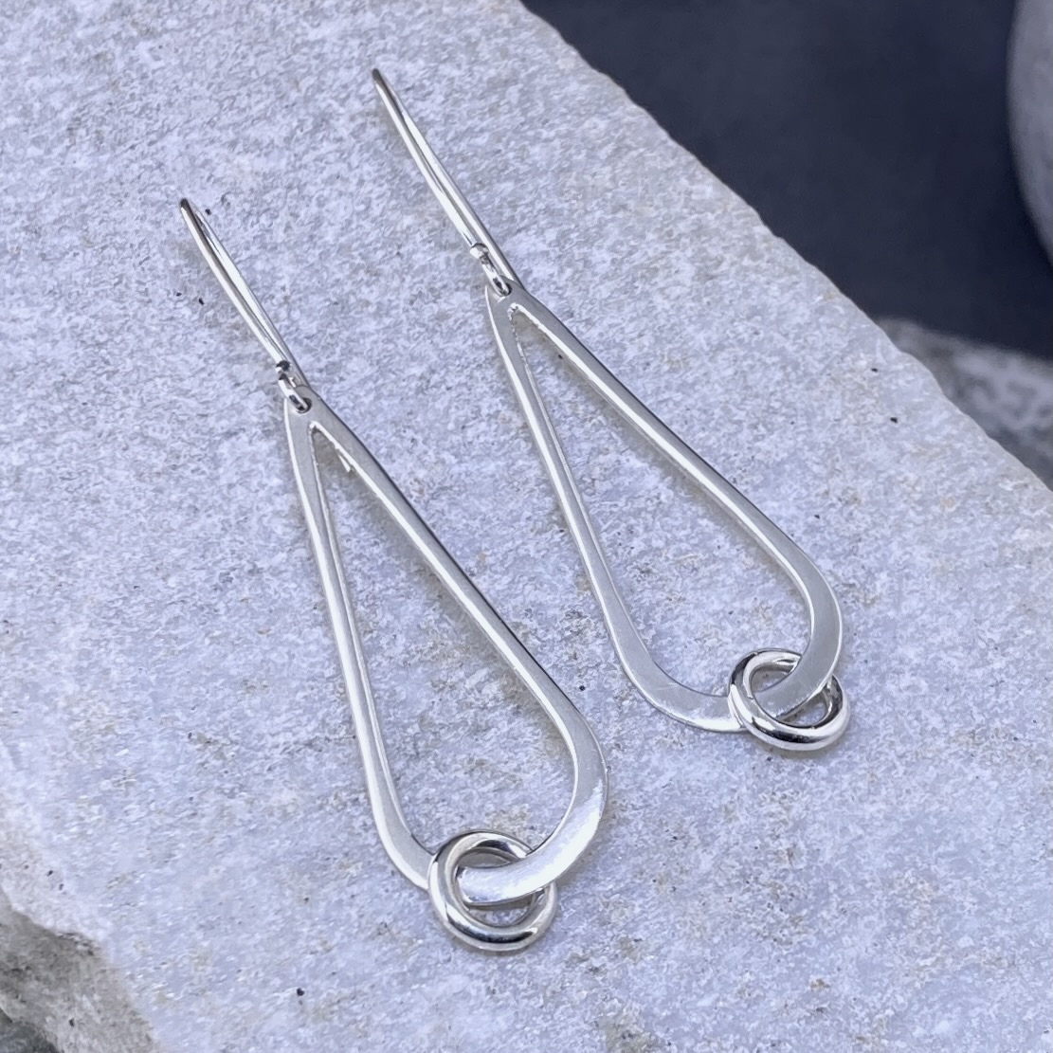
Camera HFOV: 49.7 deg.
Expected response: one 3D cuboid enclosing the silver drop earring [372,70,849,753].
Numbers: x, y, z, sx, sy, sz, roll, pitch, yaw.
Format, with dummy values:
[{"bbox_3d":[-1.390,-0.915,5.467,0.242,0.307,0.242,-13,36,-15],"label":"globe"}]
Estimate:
[{"bbox_3d":[0.003,-0.015,0.095,0.015,0.008,0.077,-24,61,-6],"label":"silver drop earring"}]

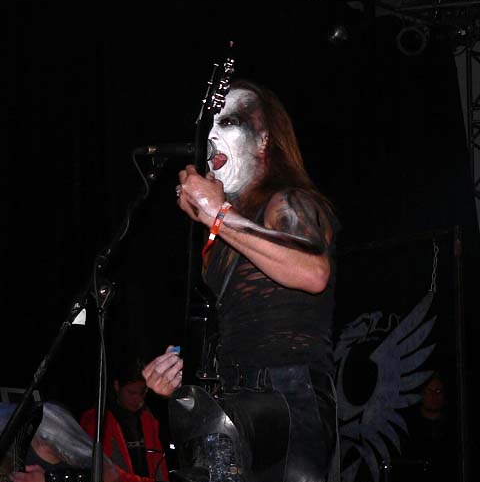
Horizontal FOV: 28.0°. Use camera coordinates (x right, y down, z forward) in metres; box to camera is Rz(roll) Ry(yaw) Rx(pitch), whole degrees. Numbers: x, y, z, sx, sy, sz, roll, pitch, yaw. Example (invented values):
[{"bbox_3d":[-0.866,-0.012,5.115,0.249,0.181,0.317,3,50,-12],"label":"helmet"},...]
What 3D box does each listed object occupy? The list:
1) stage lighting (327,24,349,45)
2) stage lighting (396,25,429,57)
[{"bbox_3d":[0.860,-1.801,8.301,0.220,0.220,0.270,-3,20,16],"label":"stage lighting"},{"bbox_3d":[1.388,-1.615,7.714,0.260,0.260,0.300,-1,14,12],"label":"stage lighting"}]

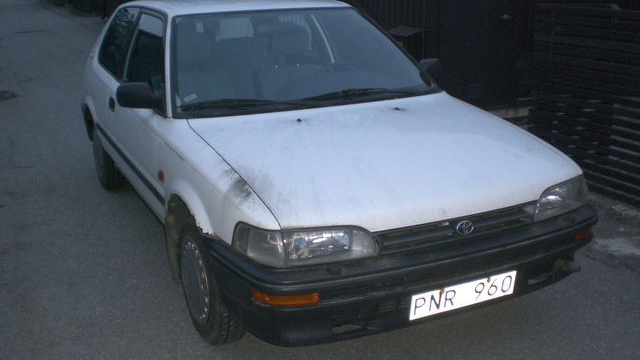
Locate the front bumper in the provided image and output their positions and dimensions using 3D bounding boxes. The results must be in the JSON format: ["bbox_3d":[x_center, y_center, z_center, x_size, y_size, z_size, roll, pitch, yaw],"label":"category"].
[{"bbox_3d":[0.420,0.309,2.789,1.620,0.350,0.540,-9,19,-25],"label":"front bumper"}]

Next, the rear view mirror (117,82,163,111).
[{"bbox_3d":[-0.832,-0.390,3.245,0.205,0.122,0.110,-9,19,-25],"label":"rear view mirror"}]

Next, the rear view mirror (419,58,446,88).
[{"bbox_3d":[0.651,-0.623,3.955,0.205,0.122,0.110,-9,19,-25],"label":"rear view mirror"}]

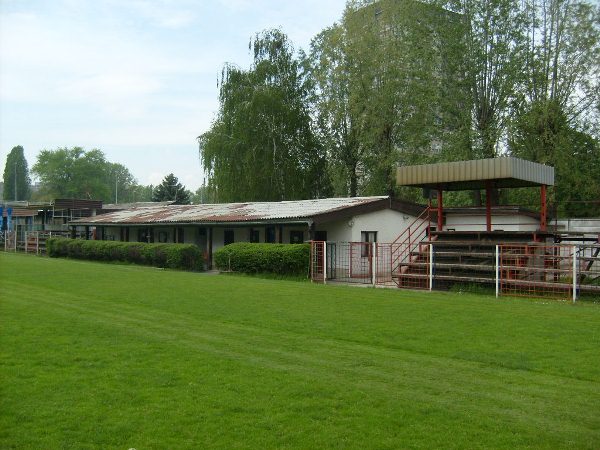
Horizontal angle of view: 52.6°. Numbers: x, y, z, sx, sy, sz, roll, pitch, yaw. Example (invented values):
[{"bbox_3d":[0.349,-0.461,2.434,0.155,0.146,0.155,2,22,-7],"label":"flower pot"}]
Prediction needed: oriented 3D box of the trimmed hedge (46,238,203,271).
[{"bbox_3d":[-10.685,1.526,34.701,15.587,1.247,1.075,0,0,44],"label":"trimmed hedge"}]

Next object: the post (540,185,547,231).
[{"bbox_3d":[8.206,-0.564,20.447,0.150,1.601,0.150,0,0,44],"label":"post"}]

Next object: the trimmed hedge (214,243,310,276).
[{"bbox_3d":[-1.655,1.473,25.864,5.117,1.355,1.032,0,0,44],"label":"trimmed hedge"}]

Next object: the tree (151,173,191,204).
[{"bbox_3d":[-15.885,-2.108,75.000,5.167,8.516,5.167,0,0,0],"label":"tree"}]

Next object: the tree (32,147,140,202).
[{"bbox_3d":[-32.375,-4.801,92.000,16.377,13.902,14.739,0,0,0],"label":"tree"}]

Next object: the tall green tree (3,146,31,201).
[{"bbox_3d":[-52.336,-6.217,112.000,5.169,16.734,5.169,0,0,0],"label":"tall green tree"}]

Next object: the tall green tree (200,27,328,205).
[{"bbox_3d":[-2.692,-6.261,46.000,10.008,16.821,9.508,0,0,0],"label":"tall green tree"}]

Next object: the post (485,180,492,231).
[{"bbox_3d":[6.787,-0.648,21.844,0.150,1.836,0.150,0,0,44],"label":"post"}]

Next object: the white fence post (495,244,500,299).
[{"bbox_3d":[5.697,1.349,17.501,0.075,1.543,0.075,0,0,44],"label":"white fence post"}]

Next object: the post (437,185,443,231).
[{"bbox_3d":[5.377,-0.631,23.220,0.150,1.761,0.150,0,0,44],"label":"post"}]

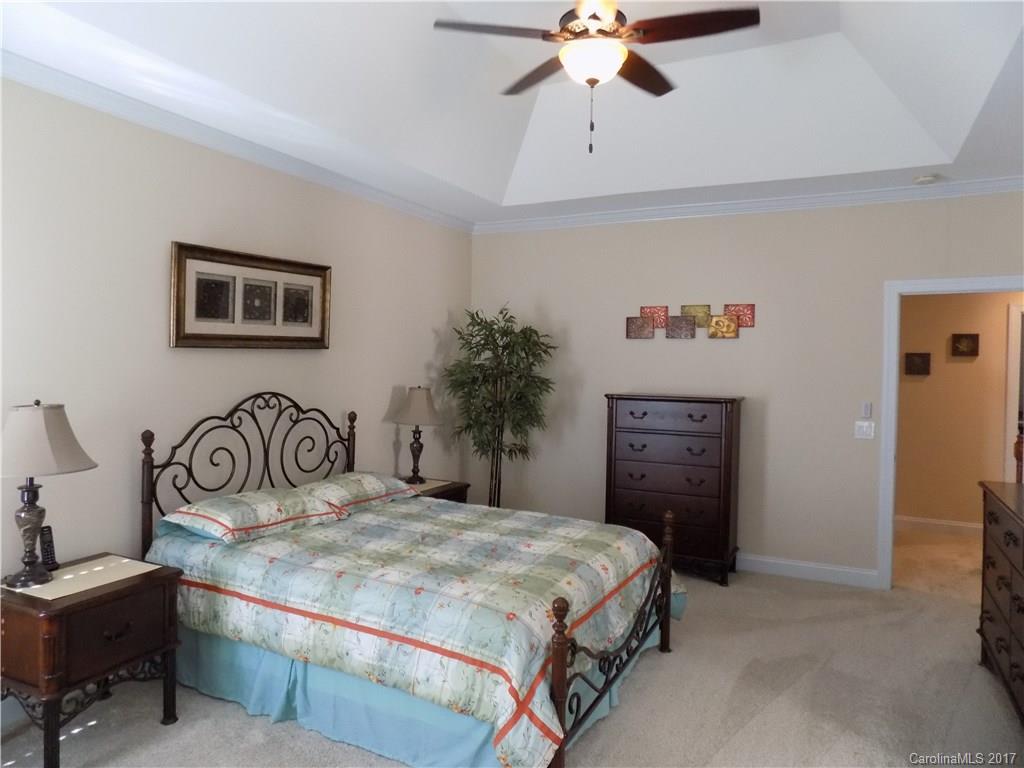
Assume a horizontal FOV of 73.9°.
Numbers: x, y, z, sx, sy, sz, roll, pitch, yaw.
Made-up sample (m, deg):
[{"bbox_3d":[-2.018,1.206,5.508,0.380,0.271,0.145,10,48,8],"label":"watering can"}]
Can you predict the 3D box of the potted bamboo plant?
[{"bbox_3d":[-0.097,0.375,5.392,0.840,1.958,0.820,1,2,0],"label":"potted bamboo plant"}]

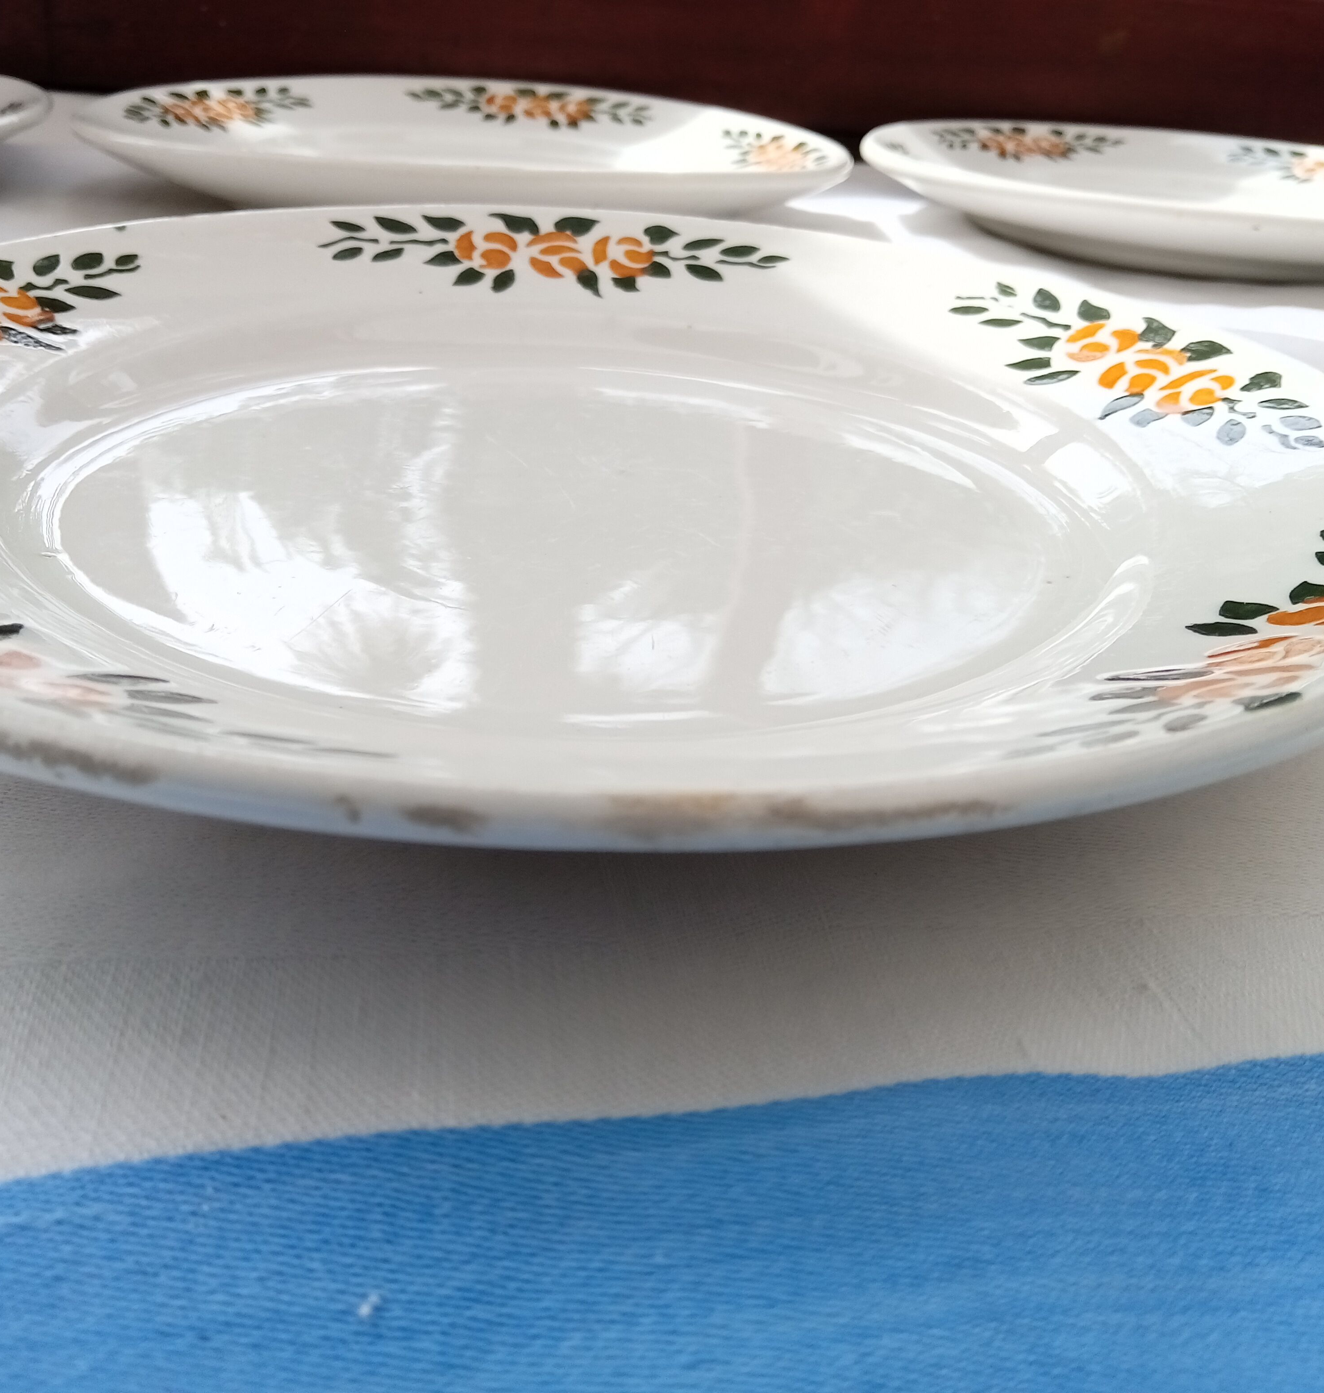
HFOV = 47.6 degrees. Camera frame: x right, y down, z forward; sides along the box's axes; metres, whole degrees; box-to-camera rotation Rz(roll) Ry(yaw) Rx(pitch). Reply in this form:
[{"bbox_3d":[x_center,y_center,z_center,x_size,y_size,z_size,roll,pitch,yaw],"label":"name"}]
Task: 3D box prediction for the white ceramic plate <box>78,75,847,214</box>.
[{"bbox_3d":[-0.060,-0.174,0.484,0.240,0.027,0.240,3,27,-2],"label":"white ceramic plate"}]

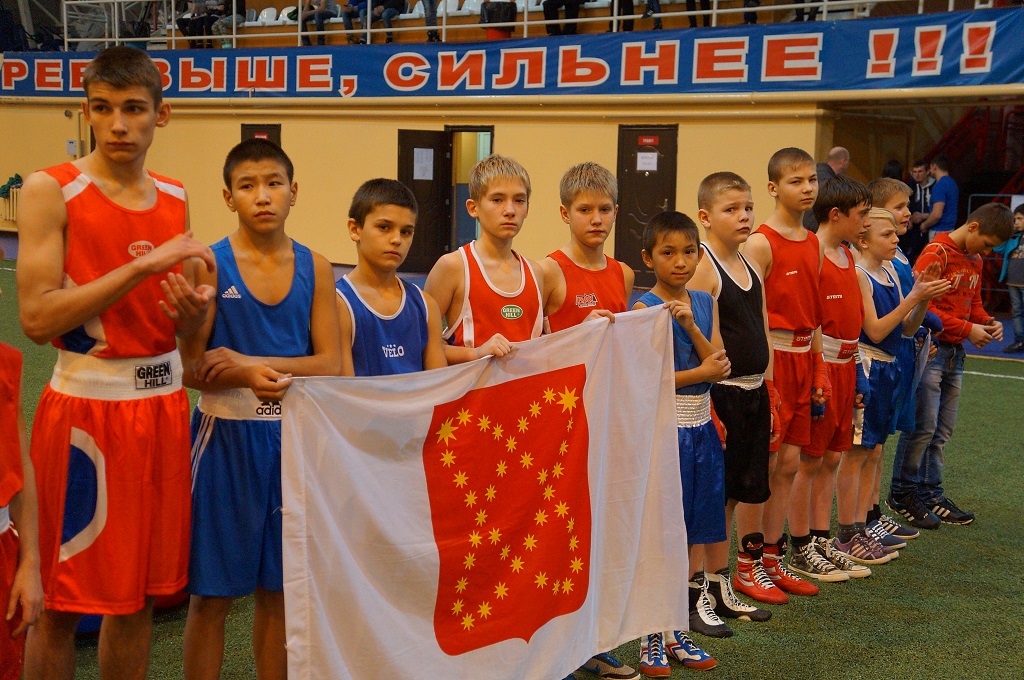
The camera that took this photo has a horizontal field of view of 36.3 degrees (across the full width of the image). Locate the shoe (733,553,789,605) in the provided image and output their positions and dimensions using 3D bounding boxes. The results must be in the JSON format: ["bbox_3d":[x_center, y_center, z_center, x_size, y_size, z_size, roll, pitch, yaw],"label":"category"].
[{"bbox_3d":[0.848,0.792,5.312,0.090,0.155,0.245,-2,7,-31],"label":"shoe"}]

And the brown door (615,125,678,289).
[{"bbox_3d":[1.697,-1.677,19.709,0.930,2.080,0.090,7,8,40],"label":"brown door"}]

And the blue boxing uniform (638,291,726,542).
[{"bbox_3d":[0.490,0.228,4.540,0.300,0.750,0.210,-1,7,-25],"label":"blue boxing uniform"}]

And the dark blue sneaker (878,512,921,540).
[{"bbox_3d":[1.531,0.732,6.301,0.092,0.105,0.250,-4,8,-44],"label":"dark blue sneaker"}]

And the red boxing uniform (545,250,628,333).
[{"bbox_3d":[0.209,-0.035,4.330,0.270,0.420,0.200,-3,8,-35],"label":"red boxing uniform"}]

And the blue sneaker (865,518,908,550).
[{"bbox_3d":[1.448,0.746,6.139,0.092,0.105,0.250,-3,8,-37],"label":"blue sneaker"}]

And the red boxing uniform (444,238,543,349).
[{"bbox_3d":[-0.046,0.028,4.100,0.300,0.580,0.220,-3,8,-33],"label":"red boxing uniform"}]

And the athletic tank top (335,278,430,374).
[{"bbox_3d":[-0.309,0.049,3.730,0.270,0.410,0.200,-3,8,-33],"label":"athletic tank top"}]

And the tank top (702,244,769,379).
[{"bbox_3d":[0.708,-0.092,5.040,0.230,0.430,0.310,7,9,43],"label":"tank top"}]

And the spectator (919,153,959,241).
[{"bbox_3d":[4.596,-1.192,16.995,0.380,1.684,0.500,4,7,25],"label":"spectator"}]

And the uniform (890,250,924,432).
[{"bbox_3d":[1.506,0.006,6.150,0.240,0.720,0.310,6,8,37],"label":"uniform"}]

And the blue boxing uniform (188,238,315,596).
[{"bbox_3d":[-0.588,0.174,3.540,0.330,0.820,0.230,-1,7,-26],"label":"blue boxing uniform"}]

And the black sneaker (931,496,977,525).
[{"bbox_3d":[1.843,0.711,6.707,0.270,0.110,0.100,7,9,43],"label":"black sneaker"}]

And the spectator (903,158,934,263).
[{"bbox_3d":[4.551,-1.178,17.590,0.500,1.720,0.340,2,6,5],"label":"spectator"}]

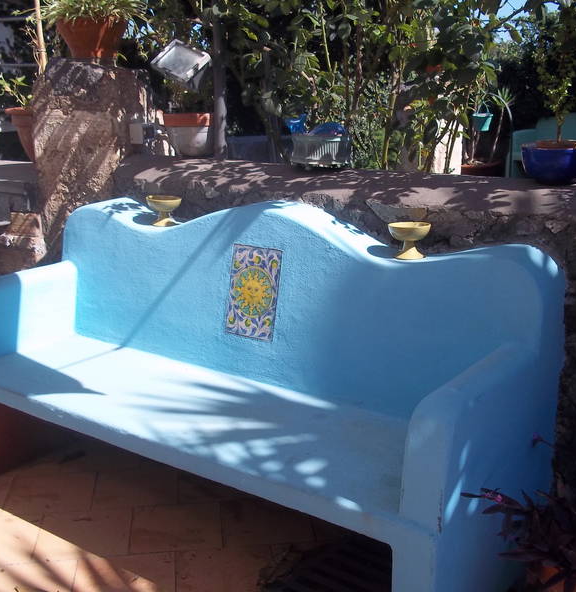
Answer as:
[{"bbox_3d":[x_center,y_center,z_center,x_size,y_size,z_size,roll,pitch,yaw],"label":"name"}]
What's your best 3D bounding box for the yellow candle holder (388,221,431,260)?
[{"bbox_3d":[0.374,-0.167,2.520,0.130,0.100,0.130,1,14,0],"label":"yellow candle holder"}]

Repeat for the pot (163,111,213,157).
[{"bbox_3d":[-0.531,-0.853,4.350,0.255,0.227,0.255,1,14,0],"label":"pot"}]

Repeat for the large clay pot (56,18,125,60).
[{"bbox_3d":[-0.869,-1.135,3.640,0.307,0.182,0.307,1,14,0],"label":"large clay pot"}]

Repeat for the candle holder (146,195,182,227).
[{"bbox_3d":[-0.463,-0.315,3.070,0.131,0.100,0.131,1,14,0],"label":"candle holder"}]

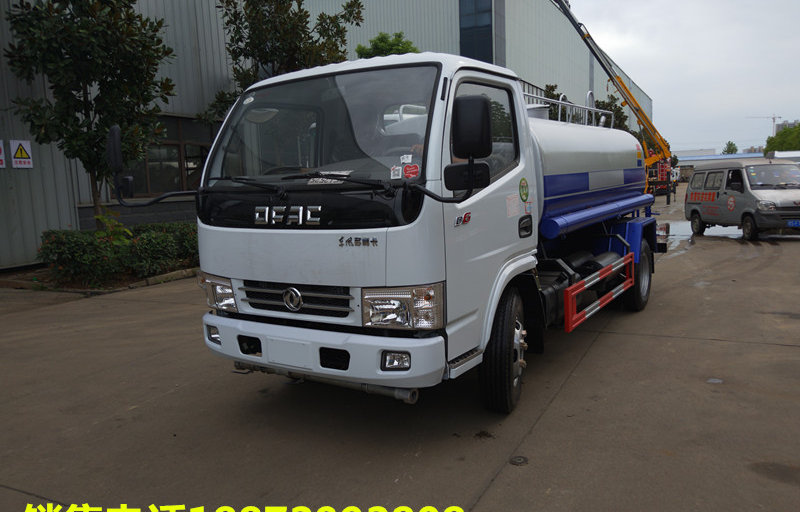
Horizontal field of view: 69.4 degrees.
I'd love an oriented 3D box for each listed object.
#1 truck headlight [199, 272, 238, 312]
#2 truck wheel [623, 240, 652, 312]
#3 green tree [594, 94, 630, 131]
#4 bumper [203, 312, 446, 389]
[{"bbox_3d":[-1.116,0.220,3.615,0.424,0.232,0.192,2,9,34],"label":"truck headlight"},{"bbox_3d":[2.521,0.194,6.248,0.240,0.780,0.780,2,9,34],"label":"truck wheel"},{"bbox_3d":[11.158,-5.665,30.347,2.300,5.491,2.300,2,9,34],"label":"green tree"},{"bbox_3d":[-0.560,0.509,3.245,1.778,0.273,0.253,2,9,34],"label":"bumper"}]

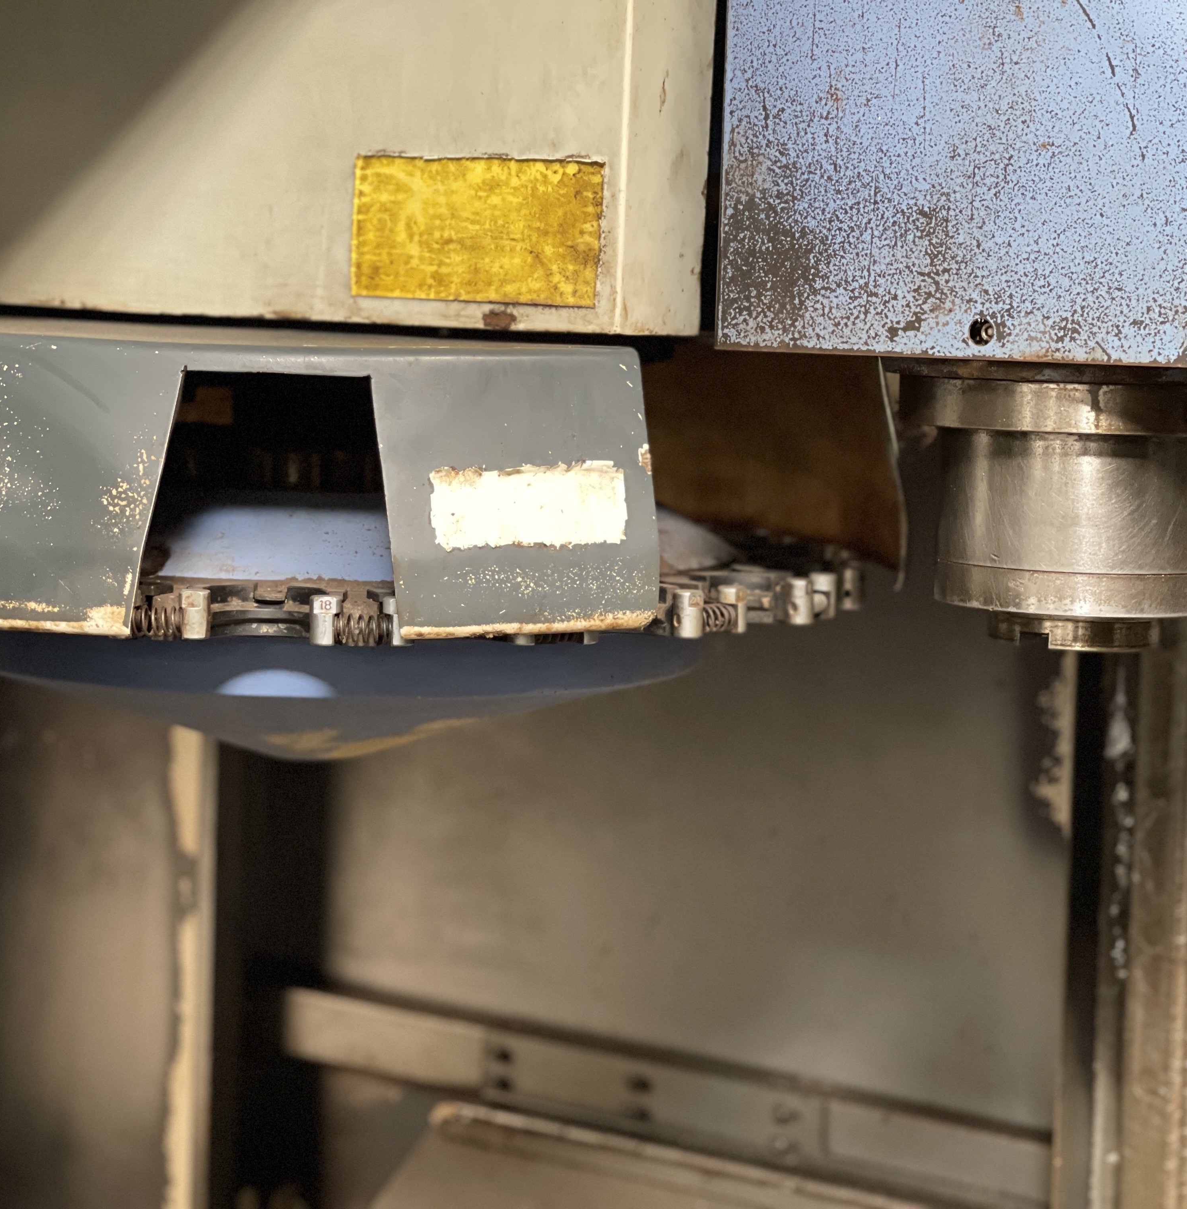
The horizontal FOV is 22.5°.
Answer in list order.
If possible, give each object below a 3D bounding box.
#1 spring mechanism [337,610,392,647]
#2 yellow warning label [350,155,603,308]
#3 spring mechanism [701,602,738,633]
[{"bbox_3d":[-0.115,0.013,1.500,0.029,0.017,0.017,1,6,-10],"label":"spring mechanism"},{"bbox_3d":[-0.058,-0.183,1.460,0.137,0.070,0.002,5,7,26],"label":"yellow warning label"},{"bbox_3d":[0.066,0.007,1.590,0.017,0.017,0.027,8,8,44],"label":"spring mechanism"}]

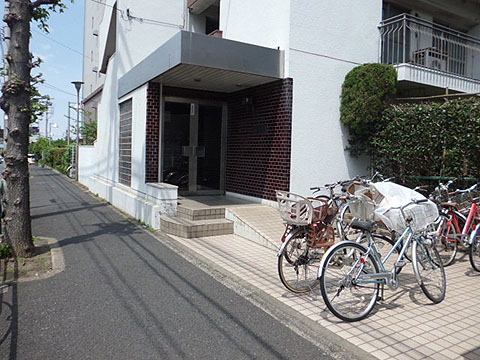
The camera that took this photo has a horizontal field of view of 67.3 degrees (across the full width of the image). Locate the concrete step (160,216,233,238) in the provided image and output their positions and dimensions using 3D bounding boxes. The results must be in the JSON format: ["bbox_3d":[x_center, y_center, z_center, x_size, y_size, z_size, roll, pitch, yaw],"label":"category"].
[{"bbox_3d":[-0.801,0.852,6.668,1.090,0.196,0.982,-1,4,-31],"label":"concrete step"}]

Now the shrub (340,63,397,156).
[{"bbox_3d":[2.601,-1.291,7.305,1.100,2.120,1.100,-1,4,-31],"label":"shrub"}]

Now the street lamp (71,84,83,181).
[{"bbox_3d":[-7.934,-2.370,17.548,0.600,4.800,0.600,-1,4,-31],"label":"street lamp"}]

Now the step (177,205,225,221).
[{"bbox_3d":[-0.754,0.636,7.058,0.751,0.187,0.609,-1,4,-31],"label":"step"}]

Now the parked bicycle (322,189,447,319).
[{"bbox_3d":[1.385,0.688,3.398,1.710,1.020,0.560,-1,4,-27],"label":"parked bicycle"}]

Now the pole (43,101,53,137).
[{"bbox_3d":[-30.907,-7.615,57.786,1.400,9.500,0.600,-1,4,-31],"label":"pole"}]

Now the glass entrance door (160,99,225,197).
[{"bbox_3d":[-1.107,-0.777,8.802,1.718,2.345,0.096,-1,4,-31],"label":"glass entrance door"}]

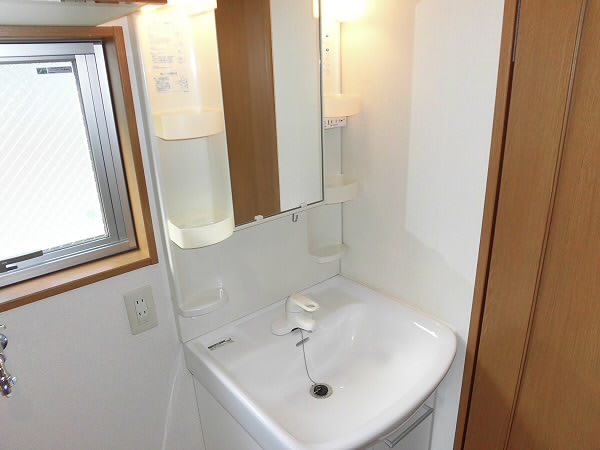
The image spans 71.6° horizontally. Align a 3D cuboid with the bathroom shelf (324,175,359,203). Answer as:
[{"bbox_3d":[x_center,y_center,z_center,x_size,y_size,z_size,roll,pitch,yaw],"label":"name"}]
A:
[{"bbox_3d":[0.115,-0.108,1.295,0.141,0.050,0.111,-18,25,-38],"label":"bathroom shelf"}]

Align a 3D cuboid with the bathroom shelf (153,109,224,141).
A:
[{"bbox_3d":[-0.243,-0.226,0.928,0.138,0.052,0.115,-18,25,-38],"label":"bathroom shelf"}]

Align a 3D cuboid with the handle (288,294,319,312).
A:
[{"bbox_3d":[0.009,0.230,1.181,0.042,0.048,0.104,-18,25,-38],"label":"handle"}]

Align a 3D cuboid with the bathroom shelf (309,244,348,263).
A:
[{"bbox_3d":[0.096,0.098,1.400,0.141,0.025,0.069,-18,25,-38],"label":"bathroom shelf"}]

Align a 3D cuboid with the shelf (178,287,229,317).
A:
[{"bbox_3d":[-0.254,0.210,1.120,0.140,0.022,0.072,-18,25,-38],"label":"shelf"}]

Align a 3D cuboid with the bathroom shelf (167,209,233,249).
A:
[{"bbox_3d":[-0.235,0.007,1.012,0.138,0.052,0.111,-18,25,-38],"label":"bathroom shelf"}]

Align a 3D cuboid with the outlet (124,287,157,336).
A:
[{"bbox_3d":[-0.404,0.221,1.065,0.070,0.117,0.010,-18,25,-38],"label":"outlet"}]

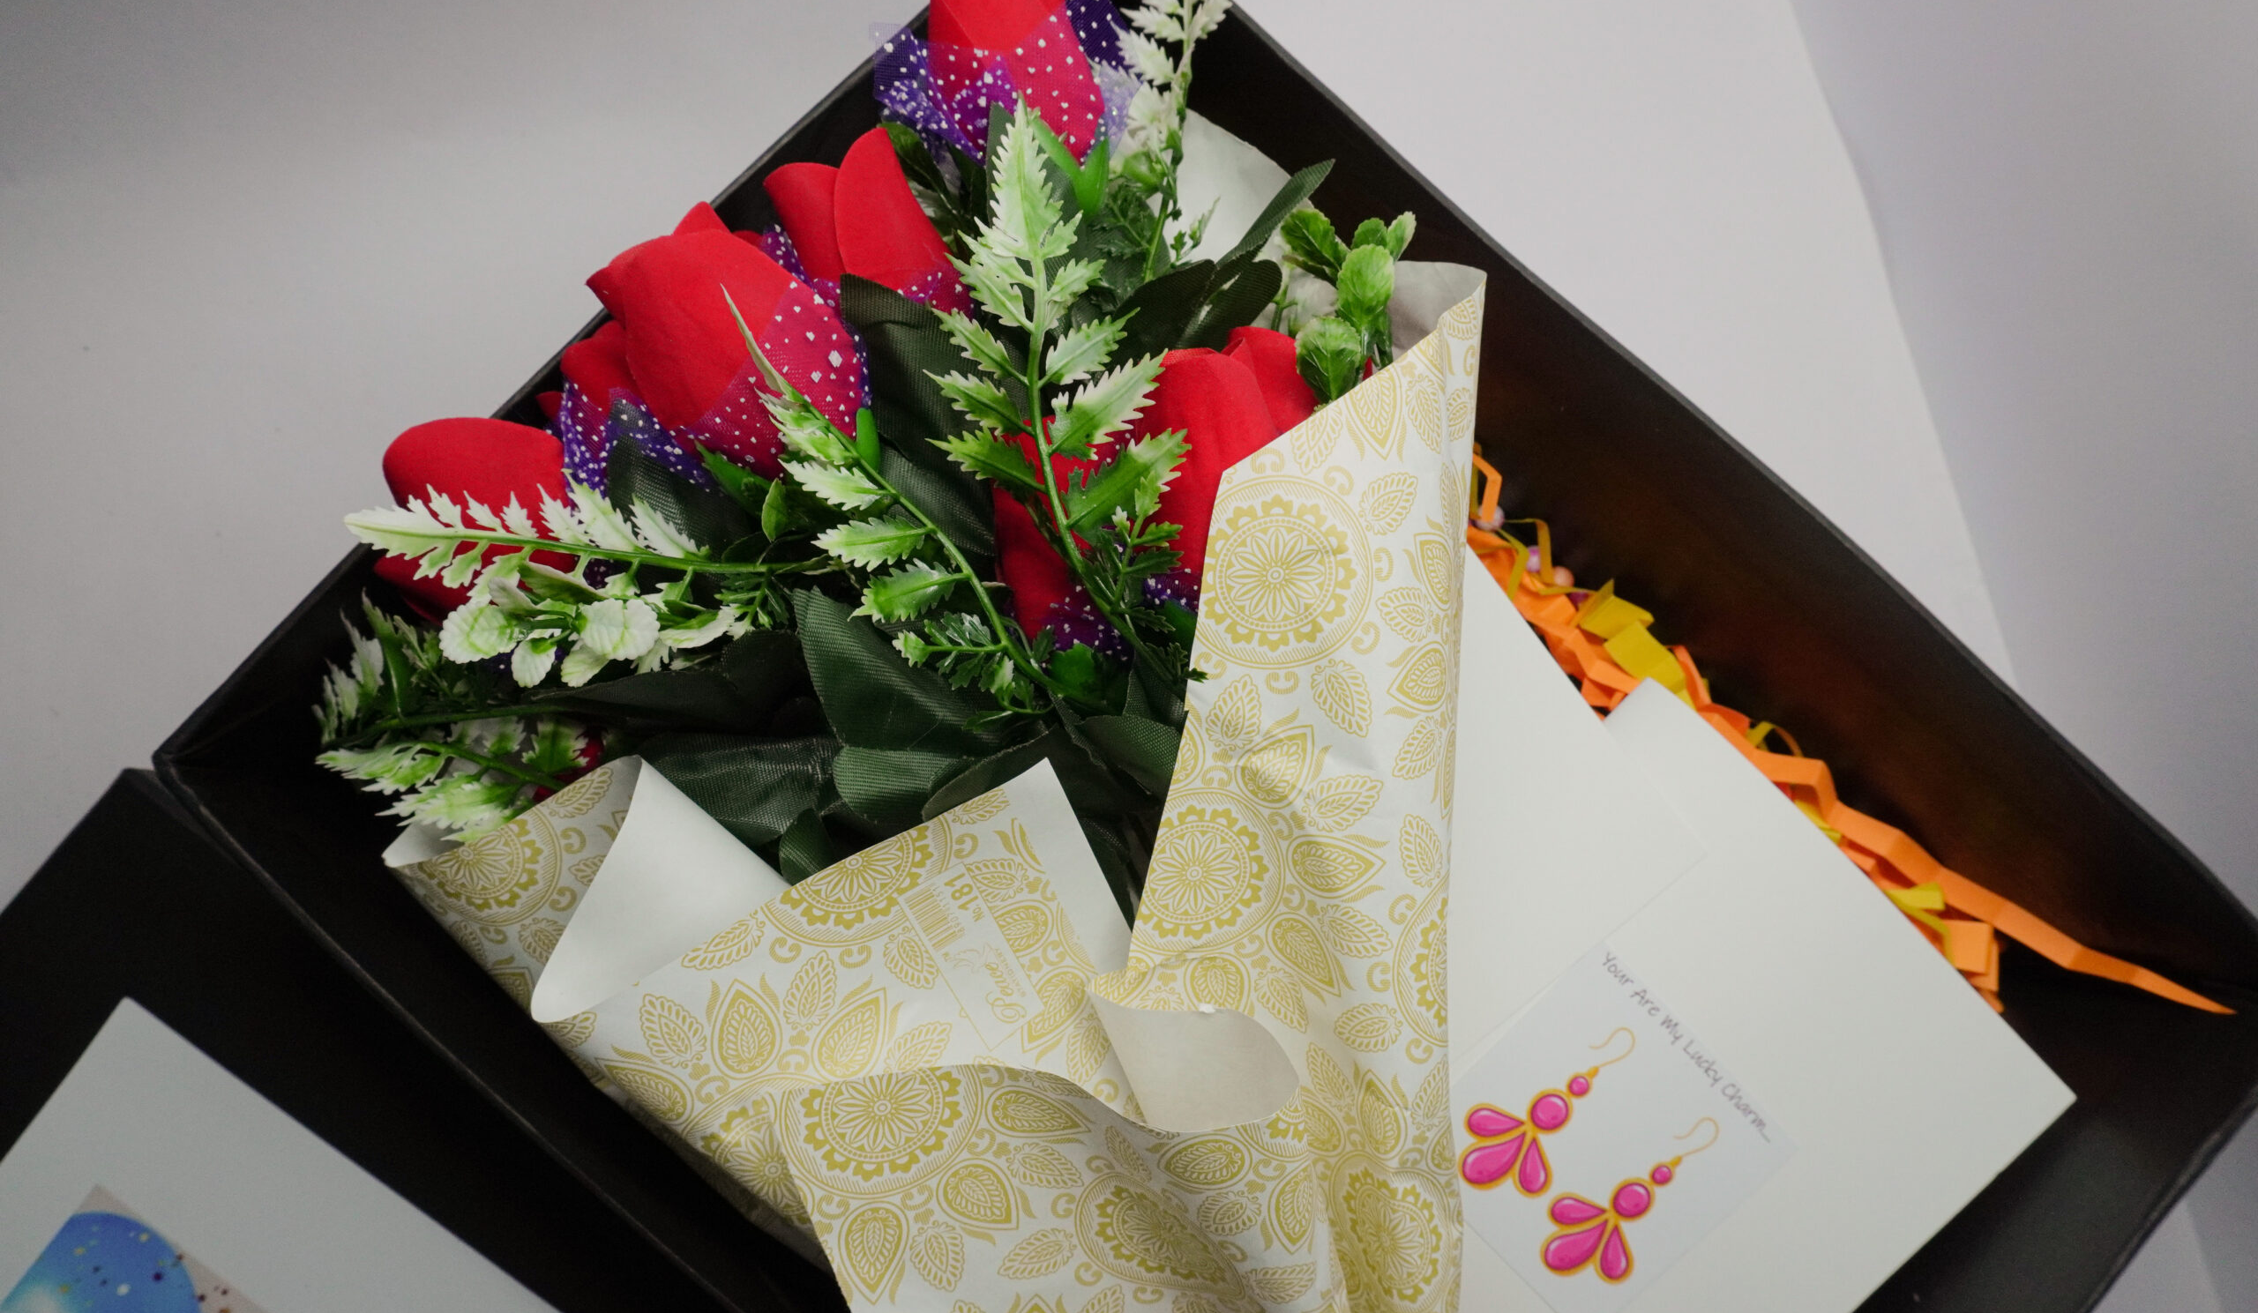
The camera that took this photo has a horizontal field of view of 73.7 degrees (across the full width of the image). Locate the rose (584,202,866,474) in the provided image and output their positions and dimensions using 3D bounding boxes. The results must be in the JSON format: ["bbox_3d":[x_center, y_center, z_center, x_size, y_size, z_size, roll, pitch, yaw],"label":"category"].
[{"bbox_3d":[-0.090,-0.071,0.335,0.049,0.049,0.061,-41,99,-6],"label":"rose"}]

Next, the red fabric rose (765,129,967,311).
[{"bbox_3d":[-0.067,-0.111,0.385,0.044,0.044,0.053,-31,93,-6],"label":"red fabric rose"}]

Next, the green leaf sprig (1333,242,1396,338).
[{"bbox_3d":[0.060,-0.094,0.385,0.015,0.006,0.024,-5,105,10],"label":"green leaf sprig"}]

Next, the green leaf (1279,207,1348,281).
[{"bbox_3d":[0.048,-0.106,0.390,0.013,0.006,0.021,-39,99,2],"label":"green leaf"}]

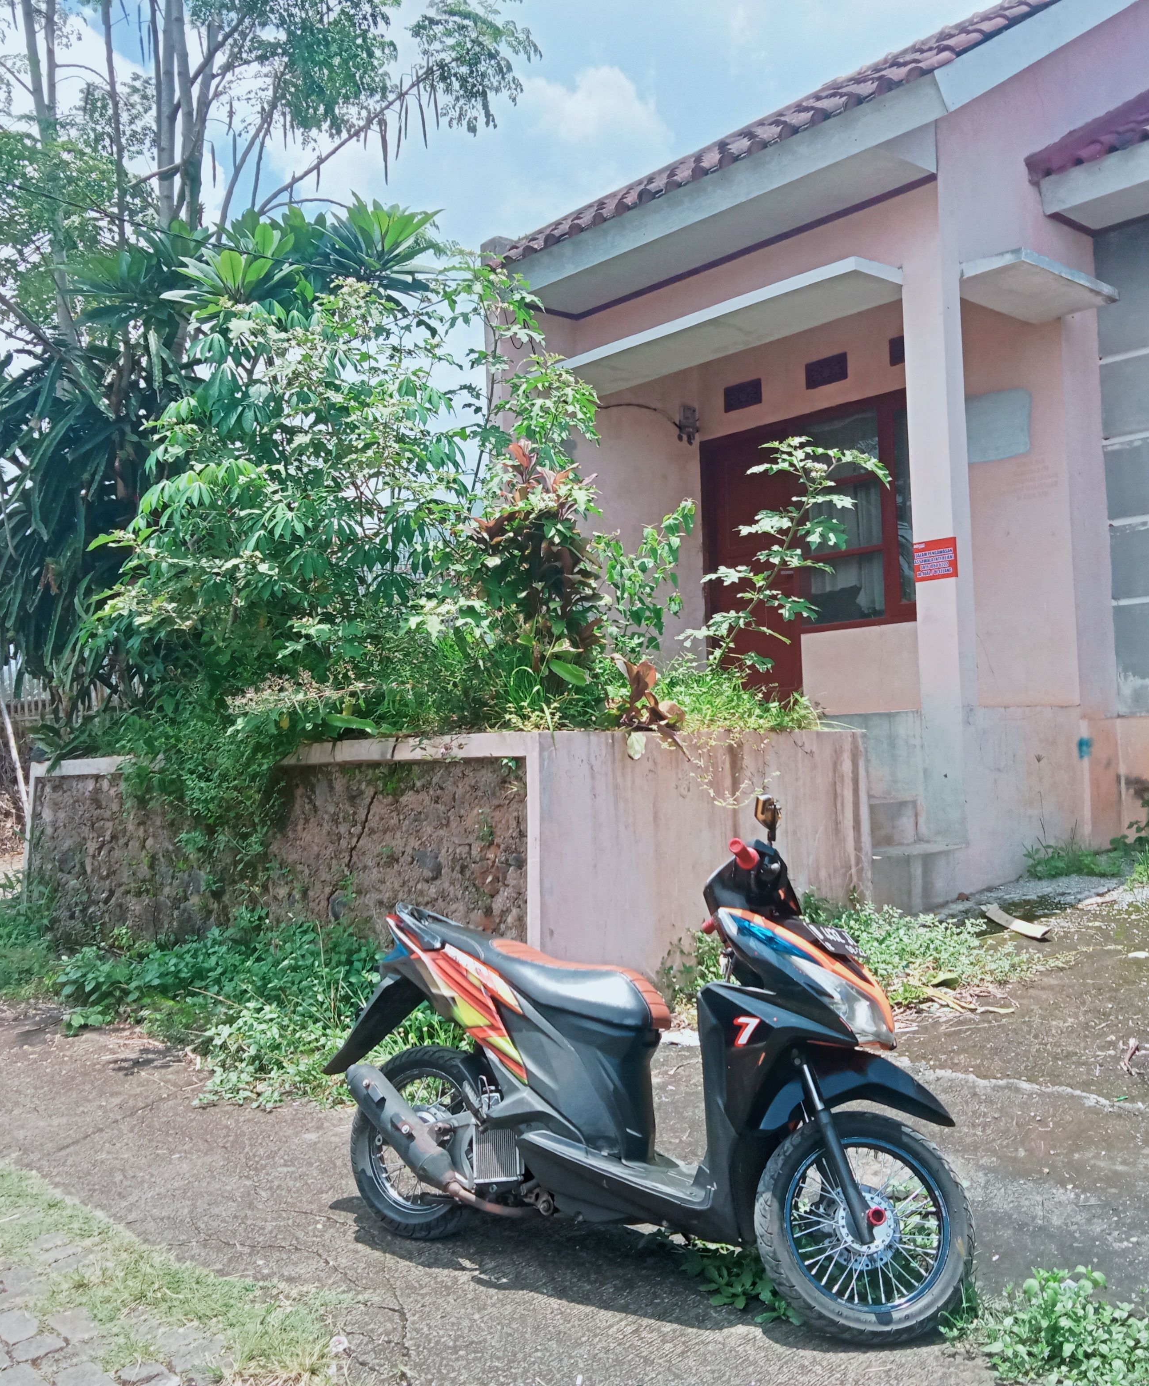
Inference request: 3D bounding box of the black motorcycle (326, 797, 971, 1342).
[{"bbox_3d":[0.065,0.870,3.810,1.890,1.170,0.650,-4,-5,35],"label":"black motorcycle"}]

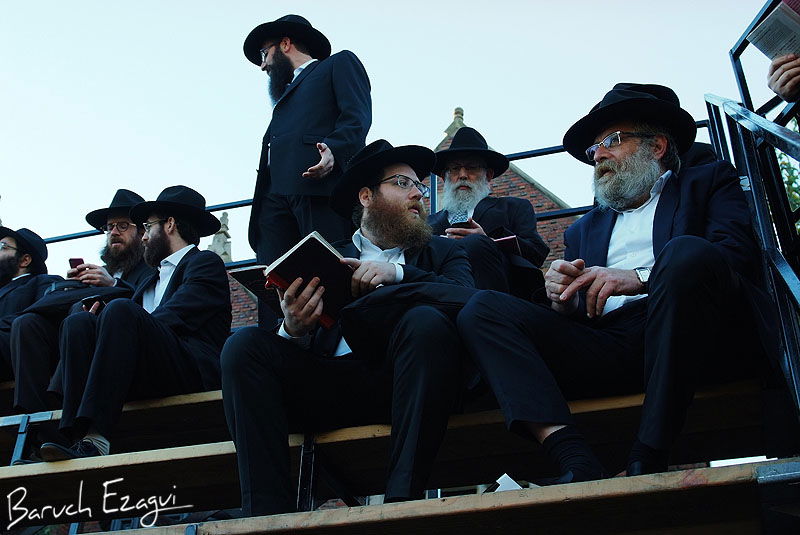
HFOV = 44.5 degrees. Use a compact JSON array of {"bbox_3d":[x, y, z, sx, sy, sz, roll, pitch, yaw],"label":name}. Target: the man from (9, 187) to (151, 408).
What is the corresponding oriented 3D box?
[{"bbox_3d":[-1.235,0.160,4.590,0.560,1.260,0.860,-18,-30,29],"label":"man"}]

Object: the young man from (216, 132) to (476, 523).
[{"bbox_3d":[-0.038,0.180,3.038,0.680,1.286,0.800,-15,-29,23],"label":"young man"}]

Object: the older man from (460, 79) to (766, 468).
[{"bbox_3d":[0.688,0.019,2.758,0.600,1.268,0.930,-24,-33,36],"label":"older man"}]

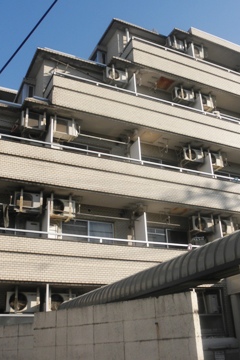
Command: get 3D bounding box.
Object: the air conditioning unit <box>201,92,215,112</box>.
[{"bbox_3d":[3.332,-3.101,15.561,0.800,0.510,0.270,9,-27,-26],"label":"air conditioning unit"}]

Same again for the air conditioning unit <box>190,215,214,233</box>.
[{"bbox_3d":[2.708,1.537,12.978,0.800,0.510,0.270,9,-27,-26],"label":"air conditioning unit"}]

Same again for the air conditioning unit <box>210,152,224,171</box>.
[{"bbox_3d":[3.443,-0.702,14.469,0.800,0.510,0.270,9,-27,-26],"label":"air conditioning unit"}]

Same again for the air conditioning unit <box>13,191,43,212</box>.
[{"bbox_3d":[-2.505,0.649,10.572,0.782,0.469,0.290,9,-27,-26],"label":"air conditioning unit"}]

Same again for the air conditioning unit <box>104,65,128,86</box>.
[{"bbox_3d":[-0.146,-3.683,13.880,0.800,0.510,0.270,9,-27,-26],"label":"air conditioning unit"}]

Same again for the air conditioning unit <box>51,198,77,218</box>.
[{"bbox_3d":[-1.667,0.829,10.852,0.800,0.510,0.270,9,-27,-26],"label":"air conditioning unit"}]

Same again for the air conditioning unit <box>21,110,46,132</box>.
[{"bbox_3d":[-2.632,-1.703,11.636,0.773,0.497,0.290,9,-27,-26],"label":"air conditioning unit"}]

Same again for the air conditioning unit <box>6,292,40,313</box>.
[{"bbox_3d":[-2.394,3.011,9.493,0.791,0.478,0.290,9,-27,-26],"label":"air conditioning unit"}]

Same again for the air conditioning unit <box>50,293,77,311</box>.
[{"bbox_3d":[-1.541,3.161,9.906,0.787,0.478,0.290,9,-27,-26],"label":"air conditioning unit"}]

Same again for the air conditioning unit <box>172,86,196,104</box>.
[{"bbox_3d":[2.474,-3.261,15.296,0.833,0.488,0.290,9,-27,-26],"label":"air conditioning unit"}]

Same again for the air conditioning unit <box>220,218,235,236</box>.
[{"bbox_3d":[3.517,1.669,13.371,0.800,0.510,0.270,9,-27,-26],"label":"air conditioning unit"}]

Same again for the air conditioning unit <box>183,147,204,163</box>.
[{"bbox_3d":[2.590,-0.833,14.051,0.800,0.510,0.270,9,-27,-26],"label":"air conditioning unit"}]

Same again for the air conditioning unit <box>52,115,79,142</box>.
[{"bbox_3d":[-1.773,-1.611,12.081,0.773,0.497,0.290,9,-27,-26],"label":"air conditioning unit"}]

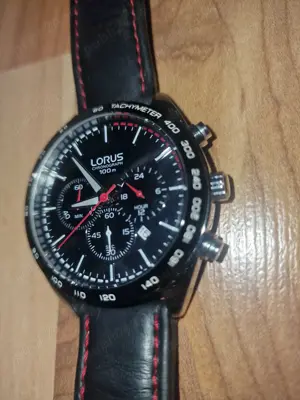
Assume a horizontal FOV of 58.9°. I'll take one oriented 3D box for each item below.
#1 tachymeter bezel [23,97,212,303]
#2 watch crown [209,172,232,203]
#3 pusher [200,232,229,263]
[{"bbox_3d":[-0.010,-0.001,0.055,0.043,0.003,0.043,-9,77,20],"label":"tachymeter bezel"},{"bbox_3d":[0.014,-0.003,0.053,0.003,0.006,0.006,-9,77,20],"label":"watch crown"},{"bbox_3d":[0.012,0.009,0.051,0.004,0.005,0.005,22,88,24],"label":"pusher"}]

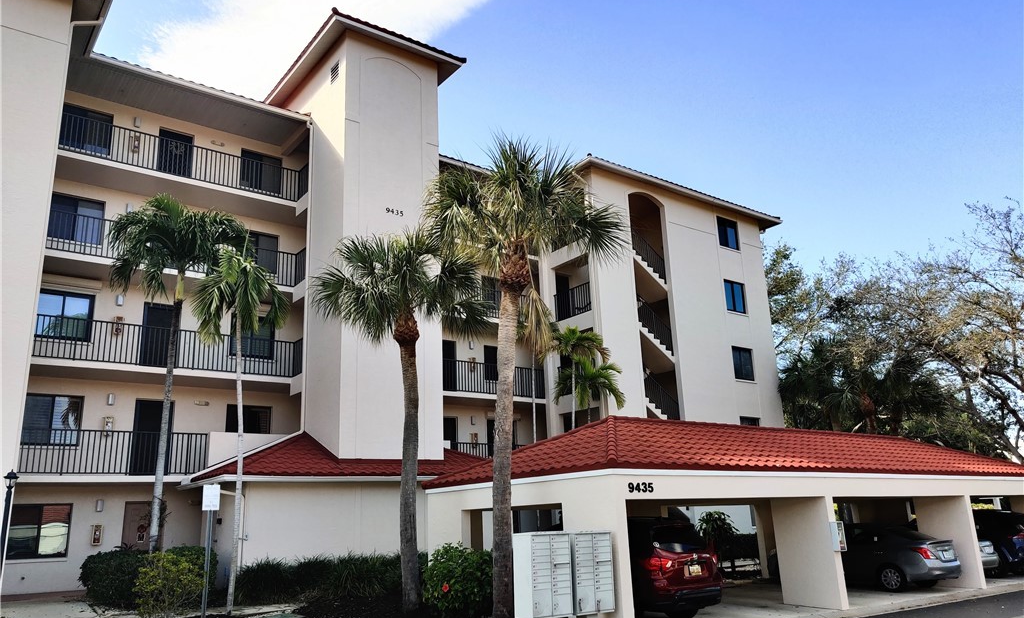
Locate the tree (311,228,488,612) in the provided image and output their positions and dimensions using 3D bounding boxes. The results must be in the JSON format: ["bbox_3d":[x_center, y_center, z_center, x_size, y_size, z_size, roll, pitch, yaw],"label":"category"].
[{"bbox_3d":[-2.235,1.987,15.928,3.500,7.600,3.400,0,-15,-8],"label":"tree"}]

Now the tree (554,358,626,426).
[{"bbox_3d":[2.413,4.374,23.316,2.100,6.027,2.100,-3,-15,5],"label":"tree"}]

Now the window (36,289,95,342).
[{"bbox_3d":[-11.856,0.185,21.154,1.350,1.301,0.116,9,-19,-37],"label":"window"}]

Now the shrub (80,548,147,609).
[{"bbox_3d":[-8.201,5.568,16.554,1.535,1.123,1.400,5,-16,-25],"label":"shrub"}]

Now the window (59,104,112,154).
[{"bbox_3d":[-12.050,-5.022,22.547,1.359,1.330,0.116,9,-19,-37],"label":"window"}]

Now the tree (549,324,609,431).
[{"bbox_3d":[2.132,3.870,23.240,1.900,6.981,1.900,-3,-15,5],"label":"tree"}]

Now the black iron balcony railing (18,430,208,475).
[{"bbox_3d":[-9.668,3.550,19.641,4.269,1.021,0.081,9,-19,-37],"label":"black iron balcony railing"}]

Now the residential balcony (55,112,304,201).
[{"bbox_3d":[-9.514,-3.917,22.958,6.519,1.211,1.810,9,-19,-37],"label":"residential balcony"}]

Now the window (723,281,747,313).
[{"bbox_3d":[9.038,-0.485,32.288,1.295,1.292,0.100,9,-19,-37],"label":"window"}]

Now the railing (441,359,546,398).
[{"bbox_3d":[-0.864,2.624,27.648,4.300,1.200,1.300,9,-19,-36],"label":"railing"}]

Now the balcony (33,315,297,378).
[{"bbox_3d":[-8.696,1.000,20.809,6.542,1.090,0.673,9,-19,-37],"label":"balcony"}]

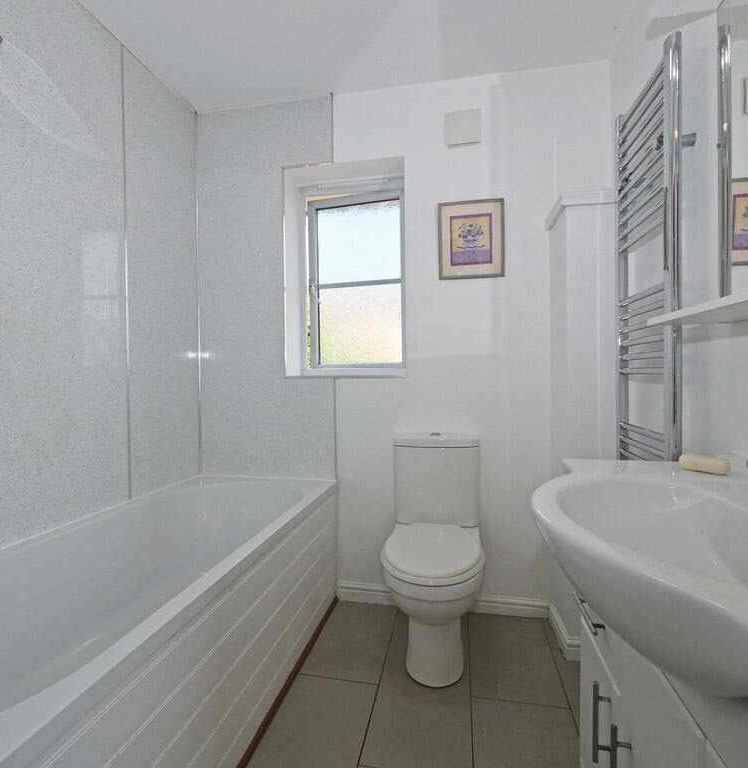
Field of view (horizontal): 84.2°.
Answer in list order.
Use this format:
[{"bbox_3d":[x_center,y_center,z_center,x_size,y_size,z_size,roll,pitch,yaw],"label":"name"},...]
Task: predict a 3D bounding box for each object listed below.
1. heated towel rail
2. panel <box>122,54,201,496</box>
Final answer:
[{"bbox_3d":[0.836,-0.252,1.232,0.085,1.270,0.390,0,1,12],"label":"heated towel rail"},{"bbox_3d":[-0.905,-0.430,1.810,0.015,1.750,0.460,0,1,12],"label":"panel"}]

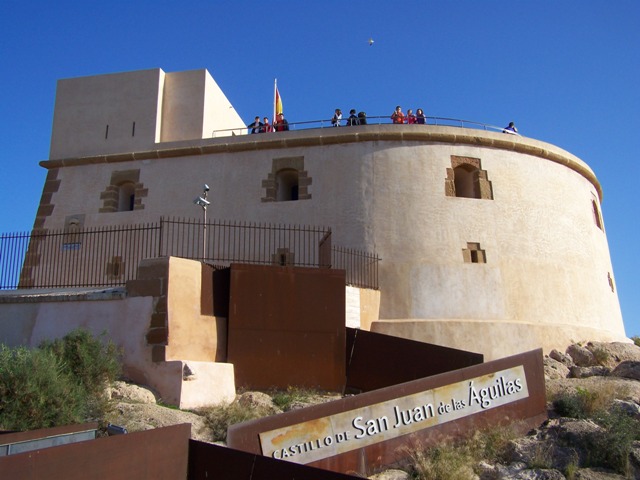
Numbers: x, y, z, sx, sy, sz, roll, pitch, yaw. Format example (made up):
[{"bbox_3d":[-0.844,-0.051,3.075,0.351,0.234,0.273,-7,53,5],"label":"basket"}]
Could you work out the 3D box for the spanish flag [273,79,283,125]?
[{"bbox_3d":[-1.872,-6.100,30.944,0.480,2.200,0.300,-3,-15,12],"label":"spanish flag"}]

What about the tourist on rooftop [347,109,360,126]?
[{"bbox_3d":[1.454,-4.849,30.217,0.520,1.660,0.380,-2,-15,8],"label":"tourist on rooftop"}]

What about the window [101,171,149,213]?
[{"bbox_3d":[-8.518,-2.077,30.822,2.319,2.070,0.400,-3,-21,12],"label":"window"}]

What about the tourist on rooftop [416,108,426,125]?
[{"bbox_3d":[4.364,-4.862,30.188,0.500,1.620,0.380,2,-15,-9],"label":"tourist on rooftop"}]

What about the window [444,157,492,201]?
[{"bbox_3d":[6.121,-2.502,29.079,2.191,2.035,0.400,4,-21,-14],"label":"window"}]

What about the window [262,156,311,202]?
[{"bbox_3d":[-1.341,-2.463,29.344,2.152,2.117,0.400,-3,-21,12],"label":"window"}]

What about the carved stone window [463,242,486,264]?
[{"bbox_3d":[6.087,0.585,27.893,1.040,0.891,0.350,3,-21,-14],"label":"carved stone window"}]

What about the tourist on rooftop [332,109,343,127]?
[{"bbox_3d":[0.786,-4.876,30.340,0.500,1.680,0.380,9,-17,-32],"label":"tourist on rooftop"}]

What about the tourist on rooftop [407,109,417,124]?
[{"bbox_3d":[3.925,-4.859,30.144,0.500,1.580,0.380,2,-15,-7],"label":"tourist on rooftop"}]

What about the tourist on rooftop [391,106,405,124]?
[{"bbox_3d":[3.329,-4.935,30.131,0.550,1.720,0.380,2,-15,-10],"label":"tourist on rooftop"}]

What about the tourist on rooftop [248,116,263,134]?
[{"bbox_3d":[-2.780,-4.677,31.071,0.600,1.700,0.380,-3,-15,12],"label":"tourist on rooftop"}]

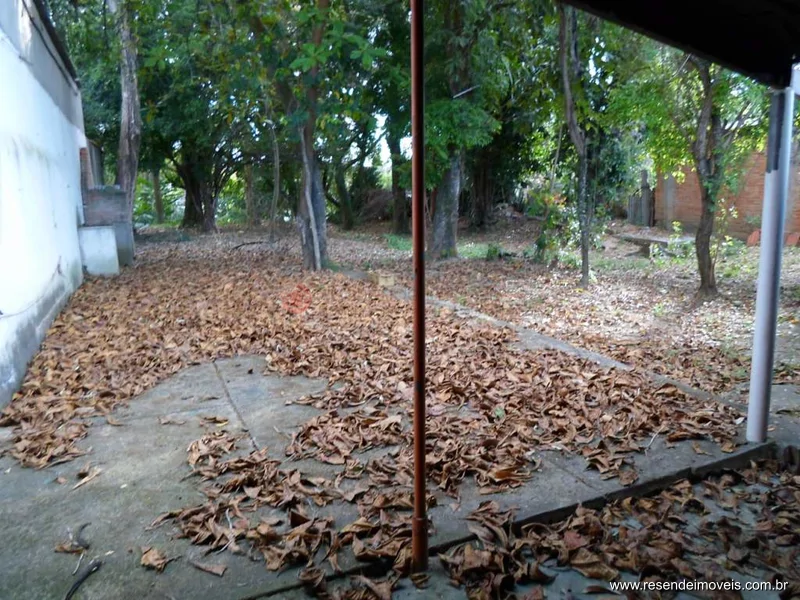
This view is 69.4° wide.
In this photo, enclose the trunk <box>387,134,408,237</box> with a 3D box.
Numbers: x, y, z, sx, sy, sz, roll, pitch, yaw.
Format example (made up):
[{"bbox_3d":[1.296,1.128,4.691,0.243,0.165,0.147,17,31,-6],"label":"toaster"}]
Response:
[{"bbox_3d":[-0.056,-4.275,21.255,0.649,3.645,0.649,0,10,0],"label":"trunk"}]

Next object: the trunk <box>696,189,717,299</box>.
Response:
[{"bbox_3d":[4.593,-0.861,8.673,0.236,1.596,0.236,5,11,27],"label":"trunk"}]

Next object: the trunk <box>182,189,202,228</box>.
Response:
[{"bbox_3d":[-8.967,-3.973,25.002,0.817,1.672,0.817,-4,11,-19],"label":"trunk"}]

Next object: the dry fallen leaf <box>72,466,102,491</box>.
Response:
[{"bbox_3d":[-1.641,0.940,3.034,0.115,0.040,0.170,2,10,12],"label":"dry fallen leaf"}]

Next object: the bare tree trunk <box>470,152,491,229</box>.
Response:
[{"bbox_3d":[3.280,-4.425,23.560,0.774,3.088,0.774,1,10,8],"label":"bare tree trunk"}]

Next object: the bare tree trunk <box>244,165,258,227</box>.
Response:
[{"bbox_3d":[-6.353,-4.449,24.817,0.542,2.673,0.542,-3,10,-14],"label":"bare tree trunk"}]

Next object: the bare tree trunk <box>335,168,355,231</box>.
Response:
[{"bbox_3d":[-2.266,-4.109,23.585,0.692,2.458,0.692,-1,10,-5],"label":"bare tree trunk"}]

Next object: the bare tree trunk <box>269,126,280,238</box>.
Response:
[{"bbox_3d":[-4.018,-3.783,18.550,0.273,3.688,0.273,-2,10,-12],"label":"bare tree trunk"}]

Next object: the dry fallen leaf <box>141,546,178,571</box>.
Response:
[{"bbox_3d":[-0.985,1.061,2.358,0.135,0.040,0.095,1,10,5],"label":"dry fallen leaf"}]

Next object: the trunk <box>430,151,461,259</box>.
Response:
[{"bbox_3d":[1.106,-2.333,14.127,0.623,2.568,0.623,1,10,4],"label":"trunk"}]

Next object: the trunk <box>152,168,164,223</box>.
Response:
[{"bbox_3d":[-11.699,-5.019,27.989,0.466,2.638,0.466,-4,11,-22],"label":"trunk"}]

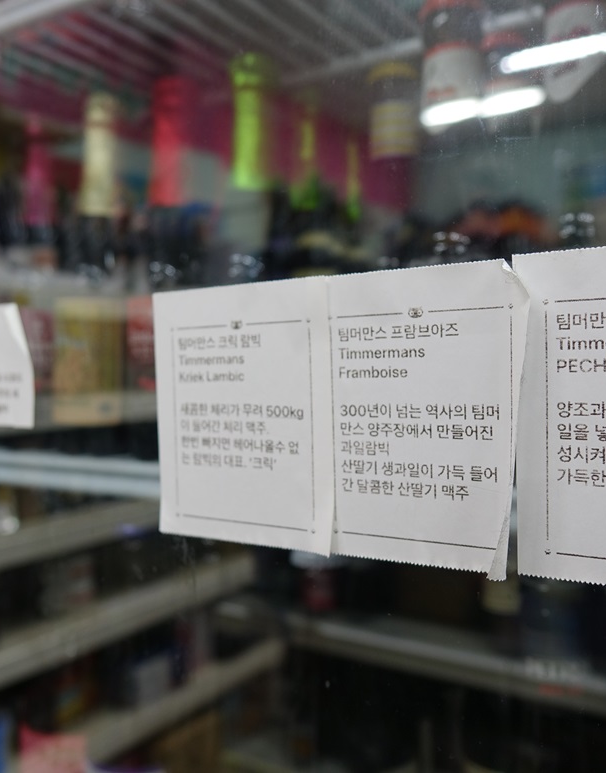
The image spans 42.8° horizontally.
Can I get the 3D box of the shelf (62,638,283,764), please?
[{"bbox_3d":[-0.491,0.819,2.023,0.350,0.070,1.000,0,2,32],"label":"shelf"}]

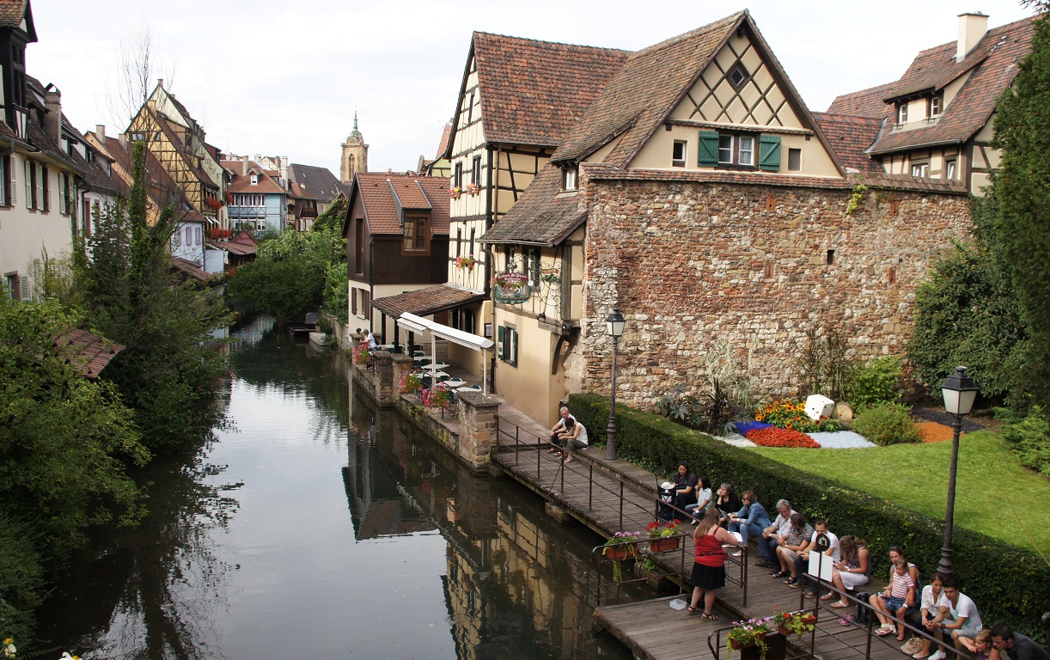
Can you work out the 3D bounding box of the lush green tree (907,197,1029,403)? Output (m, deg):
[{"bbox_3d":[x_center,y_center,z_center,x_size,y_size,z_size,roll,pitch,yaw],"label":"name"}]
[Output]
[{"bbox_3d":[14.776,-0.969,27.935,4.300,6.861,3.500,4,7,21],"label":"lush green tree"}]

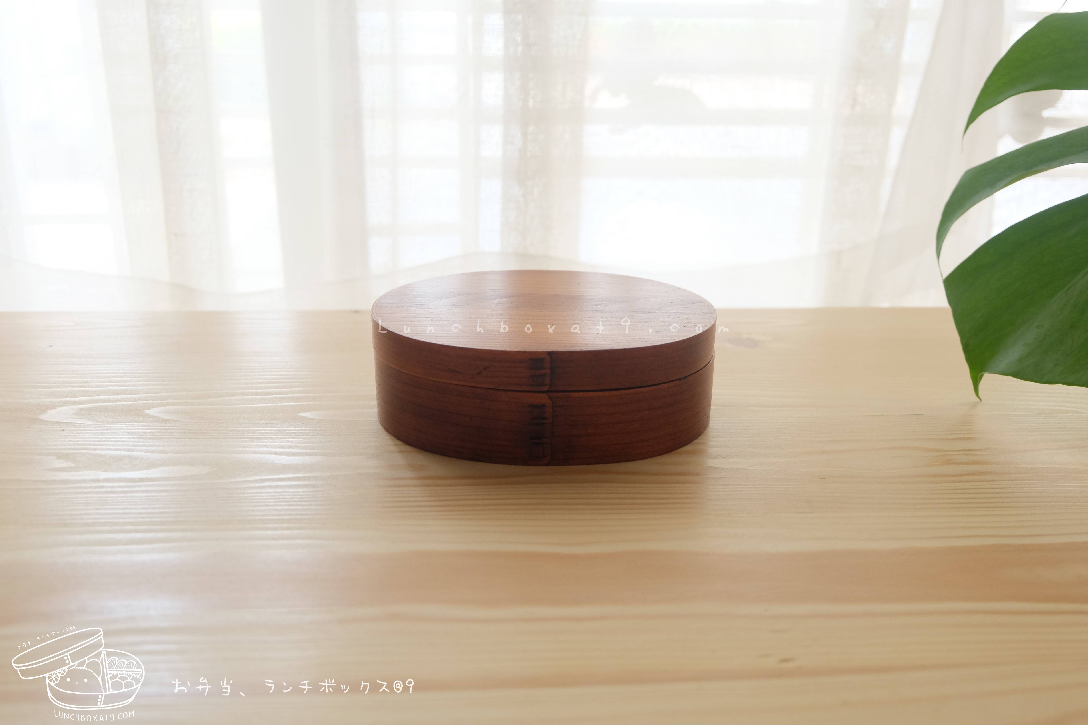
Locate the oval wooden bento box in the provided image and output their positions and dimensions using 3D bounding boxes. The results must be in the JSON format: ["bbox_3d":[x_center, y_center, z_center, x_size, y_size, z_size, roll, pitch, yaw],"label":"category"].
[{"bbox_3d":[0.000,-0.002,0.483,0.178,0.060,0.122,1,24,2],"label":"oval wooden bento box"}]

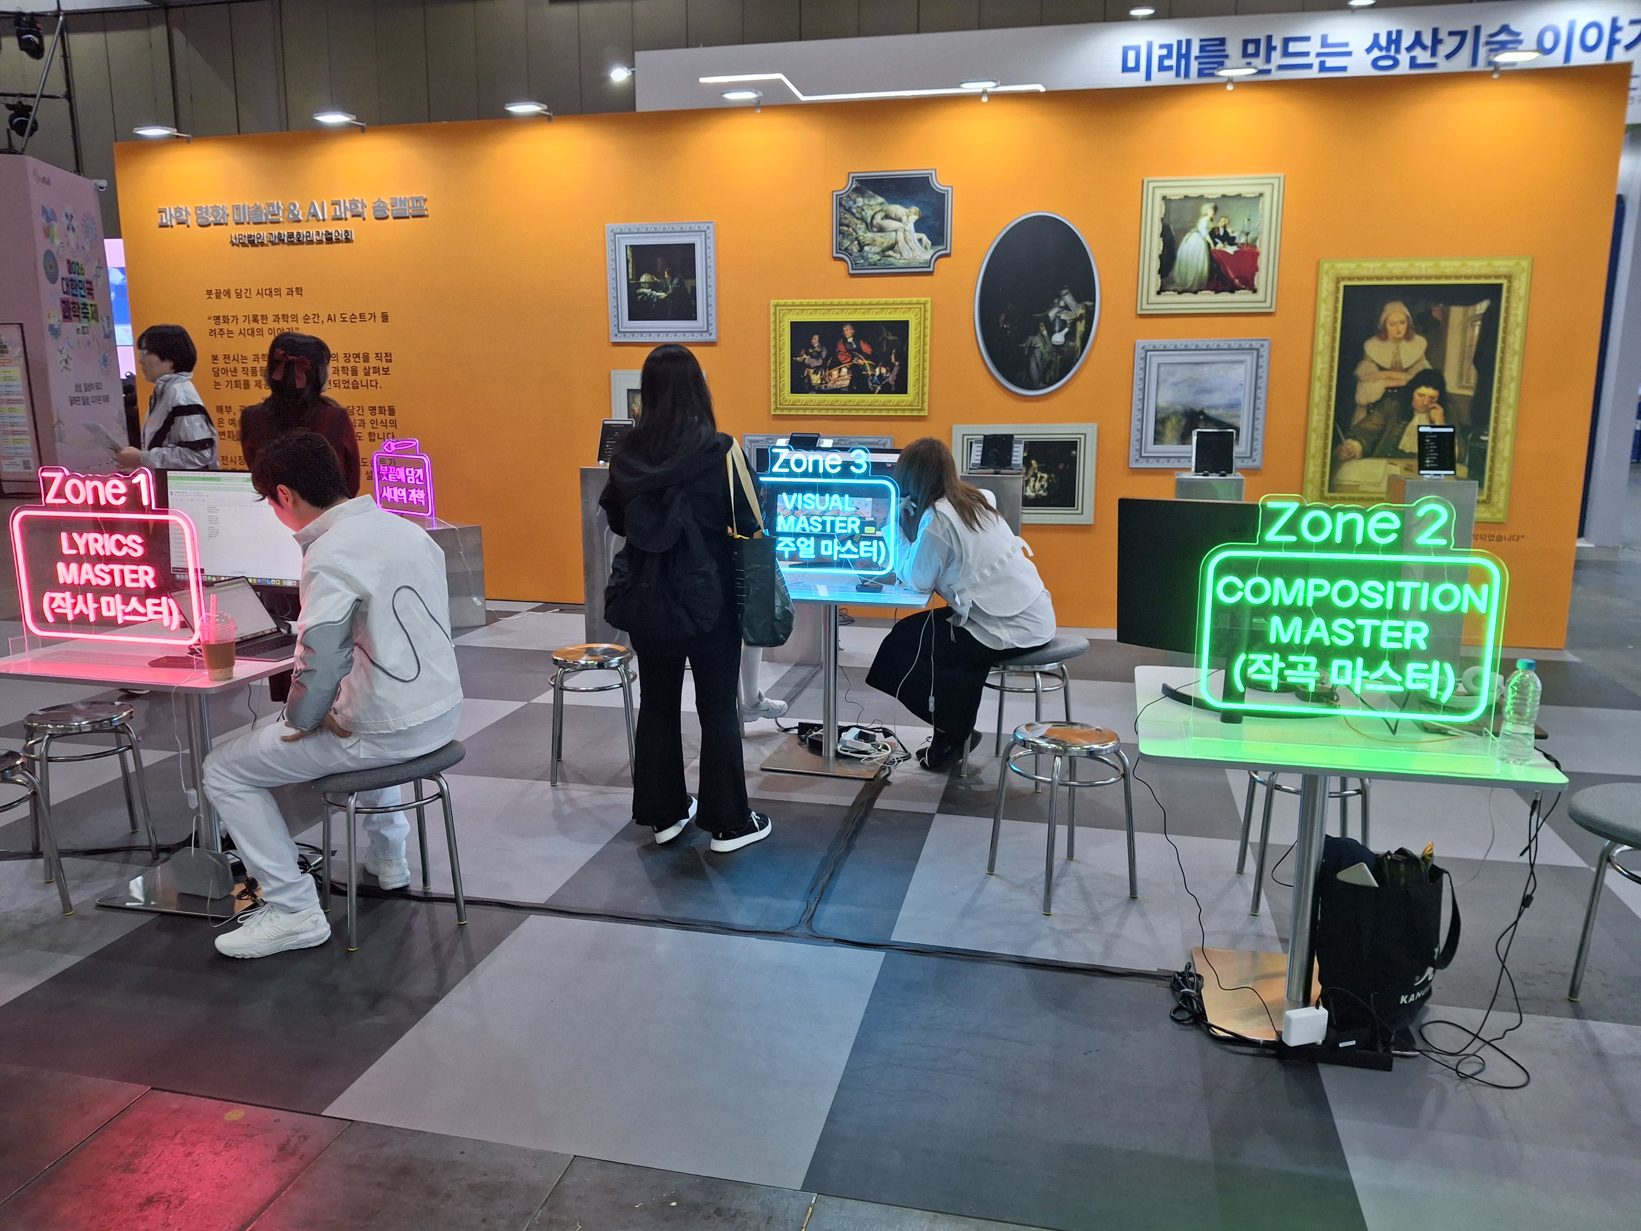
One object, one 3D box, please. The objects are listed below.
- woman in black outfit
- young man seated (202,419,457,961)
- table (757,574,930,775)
[{"bbox_3d":[-0.372,-0.044,3.715,0.510,1.560,0.410,4,11,20],"label":"woman in black outfit"},{"bbox_3d":[-1.264,0.193,3.133,0.660,1.300,0.570,5,12,24],"label":"young man seated"},{"bbox_3d":[0.046,0.218,4.547,0.790,0.717,0.790,3,12,13],"label":"table"}]

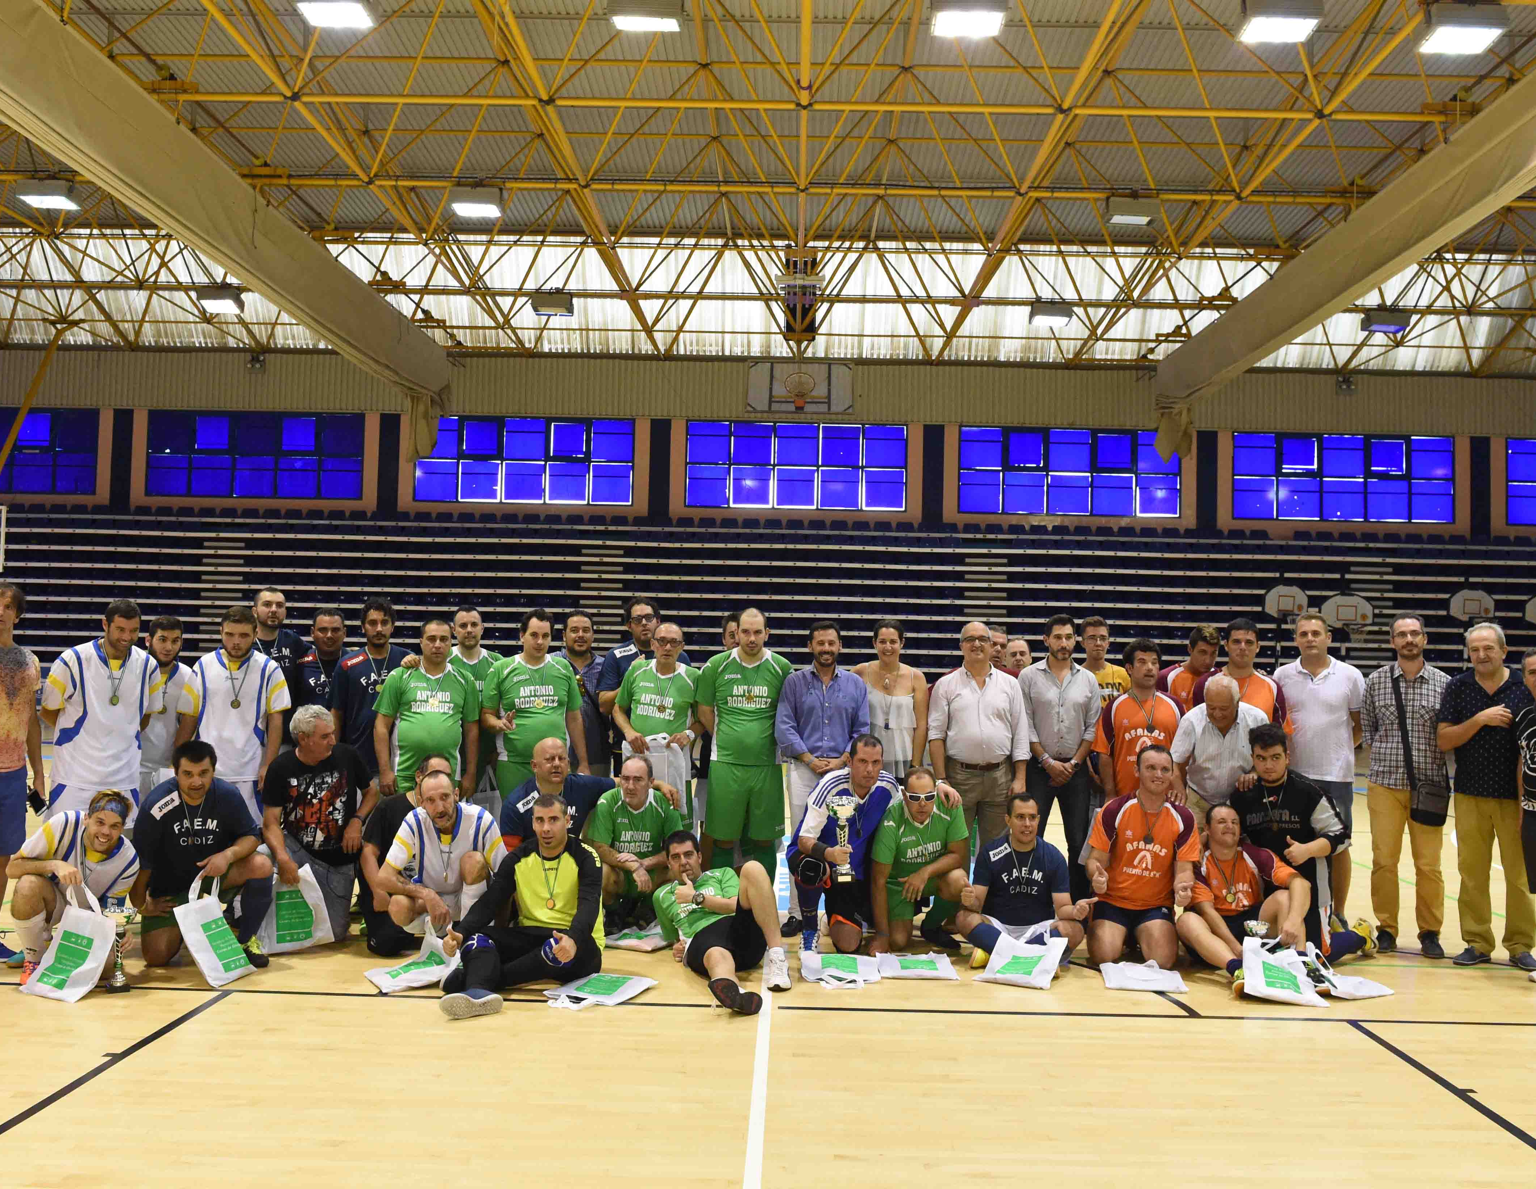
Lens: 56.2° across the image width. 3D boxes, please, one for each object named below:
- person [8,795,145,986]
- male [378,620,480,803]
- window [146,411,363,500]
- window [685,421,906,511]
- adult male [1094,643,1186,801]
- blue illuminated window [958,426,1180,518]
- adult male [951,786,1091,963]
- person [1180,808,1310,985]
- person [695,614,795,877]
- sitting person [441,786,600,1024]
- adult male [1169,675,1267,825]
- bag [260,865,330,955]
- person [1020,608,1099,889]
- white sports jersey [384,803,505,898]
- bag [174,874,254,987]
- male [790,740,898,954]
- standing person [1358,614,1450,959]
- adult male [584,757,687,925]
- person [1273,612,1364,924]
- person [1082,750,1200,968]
[{"bbox_3d":[-3.153,1.307,6.574,0.580,0.840,0.660,2,-3,-17],"label":"person"},{"bbox_3d":[-1.947,0.979,8.143,0.580,1.690,0.370,2,-3,-8],"label":"male"},{"bbox_3d":[-11.446,-3.094,32.050,4.738,1.876,0.150,1,-2,1],"label":"window"},{"bbox_3d":[0.624,-2.836,31.842,4.880,1.930,0.120,1,-2,1],"label":"window"},{"bbox_3d":[1.994,1.055,7.682,0.500,1.641,0.340,1,-2,11],"label":"adult male"},{"bbox_3d":[6.276,-2.522,29.653,4.580,1.800,0.150,1,-2,1],"label":"blue illuminated window"},{"bbox_3d":[1.314,1.441,7.378,0.720,0.837,0.780,1,-2,9],"label":"adult male"},{"bbox_3d":[2.304,1.456,6.971,0.670,0.800,0.820,1,-2,1],"label":"person"},{"bbox_3d":[-0.131,0.968,7.918,0.560,1.780,0.360,1,-2,-2],"label":"person"},{"bbox_3d":[-1.102,1.335,6.434,0.650,0.850,0.980,1,-2,10],"label":"sitting person"},{"bbox_3d":[2.436,1.179,7.773,0.540,1.470,0.520,1,-3,9],"label":"adult male"},{"bbox_3d":[-2.331,1.550,7.092,0.370,0.440,0.100,2,-3,-16],"label":"bag"},{"bbox_3d":[1.651,1.012,8.191,0.500,1.781,0.330,1,-2,8],"label":"person"},{"bbox_3d":[-1.536,1.221,6.836,0.550,0.470,0.400,1,-2,-5],"label":"white sports jersey"},{"bbox_3d":[-2.502,1.526,6.486,0.130,0.470,0.330,-33,-11,16],"label":"bag"},{"bbox_3d":[0.404,1.274,7.501,0.600,1.120,0.720,1,-2,9],"label":"male"},{"bbox_3d":[3.412,1.008,7.709,0.490,1.800,0.360,1,-2,17],"label":"standing person"},{"bbox_3d":[-0.739,1.373,8.062,0.560,0.938,0.650,1,-2,-4],"label":"adult male"},{"bbox_3d":[3.215,1.038,8.369,0.550,1.840,0.360,1,-3,15],"label":"person"},{"bbox_3d":[1.973,1.337,7.540,0.580,1.100,0.680,1,-2,14],"label":"person"}]

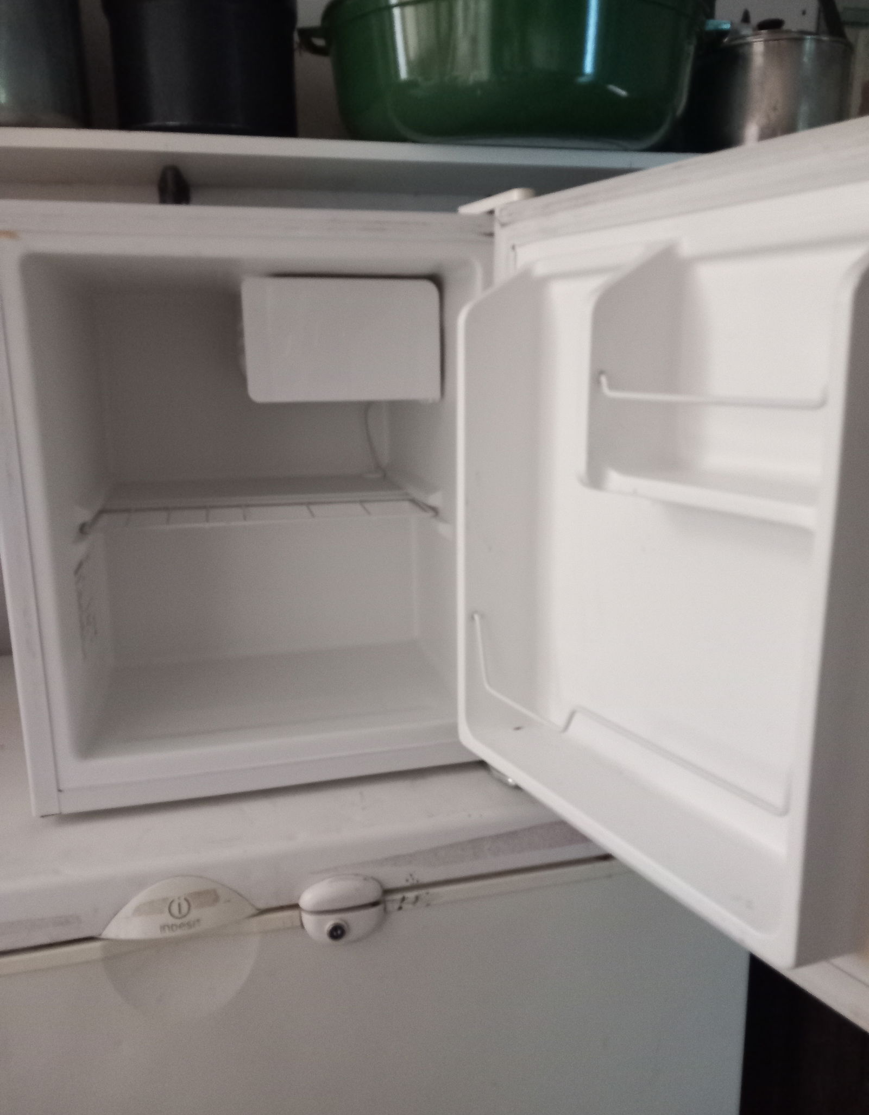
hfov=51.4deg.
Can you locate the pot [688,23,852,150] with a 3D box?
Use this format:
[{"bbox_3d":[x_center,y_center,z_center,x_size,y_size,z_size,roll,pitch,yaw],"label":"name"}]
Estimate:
[{"bbox_3d":[0.420,-0.582,1.140,0.195,0.165,0.195,-1,13,0],"label":"pot"}]

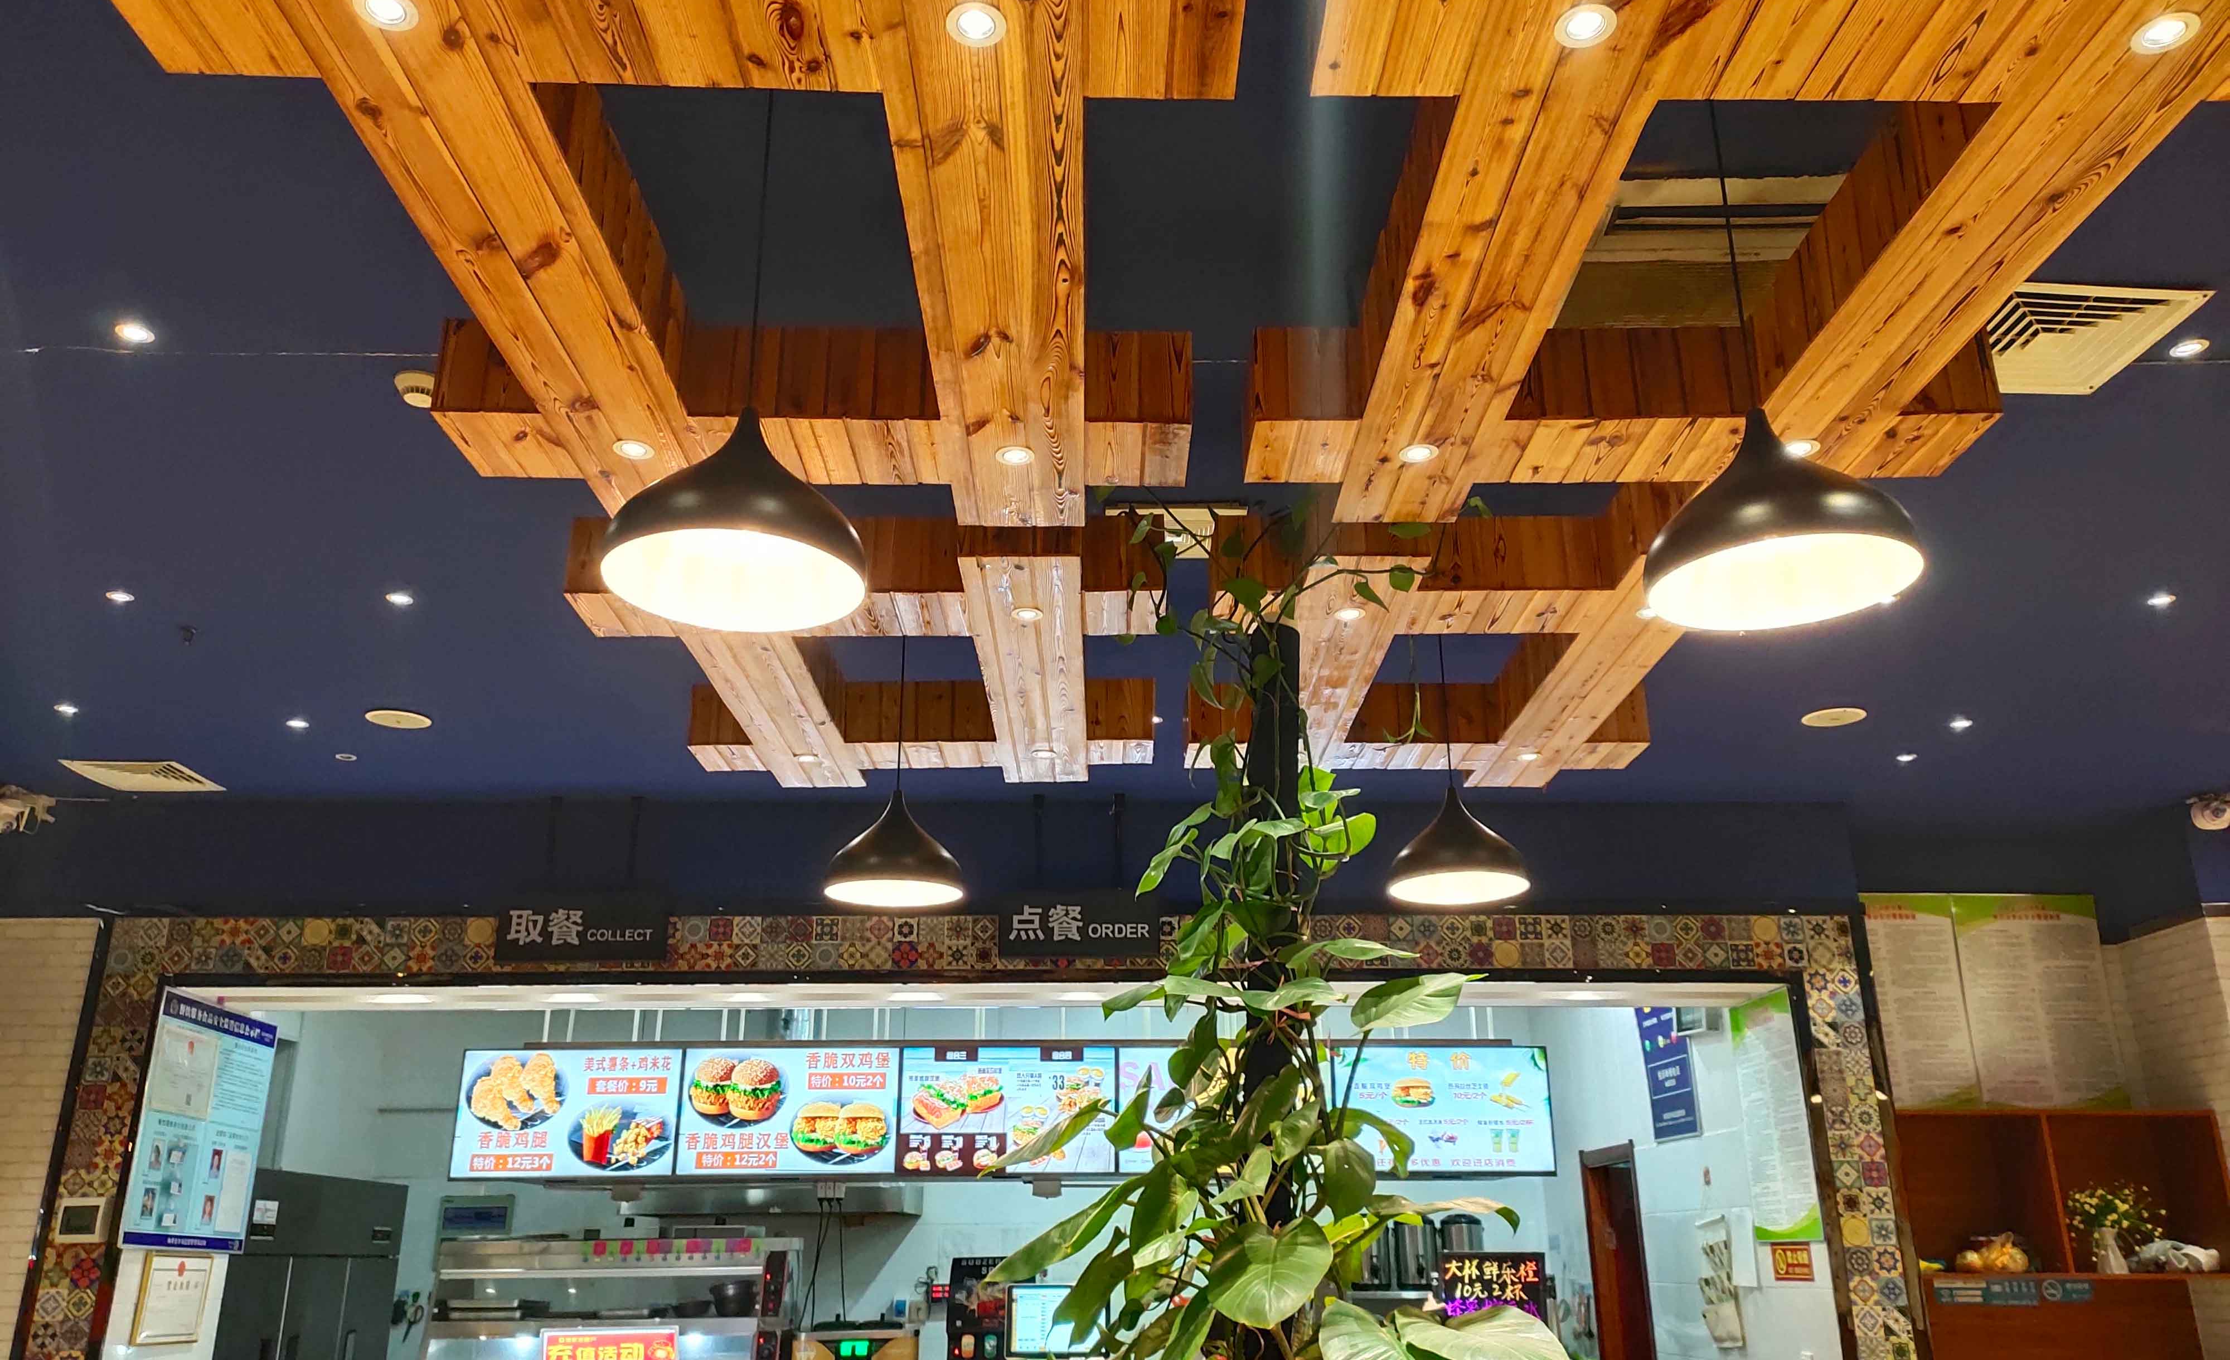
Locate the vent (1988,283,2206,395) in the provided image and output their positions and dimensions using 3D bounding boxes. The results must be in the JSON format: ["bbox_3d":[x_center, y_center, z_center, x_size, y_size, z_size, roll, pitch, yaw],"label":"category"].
[{"bbox_3d":[1.815,-0.636,2.860,0.385,0.035,0.375,0,-21,-1],"label":"vent"}]

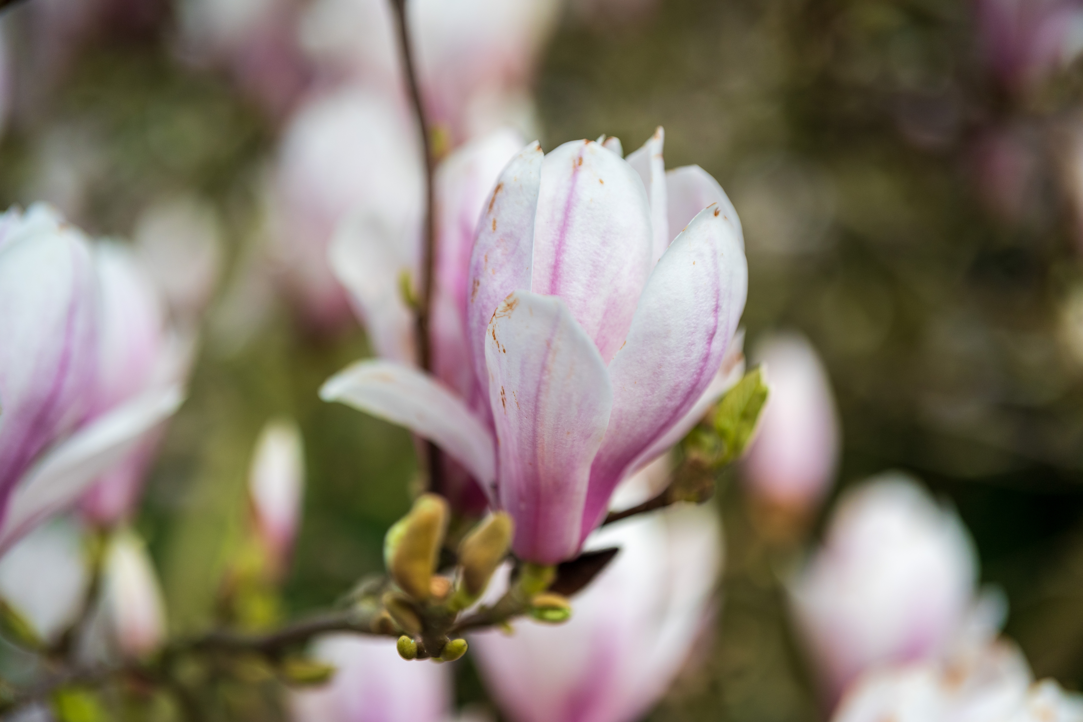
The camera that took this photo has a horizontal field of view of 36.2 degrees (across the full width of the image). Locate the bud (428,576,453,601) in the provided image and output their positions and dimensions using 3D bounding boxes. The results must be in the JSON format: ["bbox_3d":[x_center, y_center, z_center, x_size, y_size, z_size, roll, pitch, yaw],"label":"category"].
[{"bbox_3d":[-0.025,0.057,0.415,0.006,0.006,0.006,6,17,0],"label":"bud"}]

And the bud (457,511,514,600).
[{"bbox_3d":[-0.014,0.049,0.418,0.009,0.022,0.009,24,5,0],"label":"bud"}]

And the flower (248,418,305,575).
[{"bbox_3d":[-0.082,0.042,0.510,0.015,0.046,0.015,0,6,0],"label":"flower"}]

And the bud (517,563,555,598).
[{"bbox_3d":[-0.001,0.056,0.420,0.009,0.009,0.009,15,6,0],"label":"bud"}]

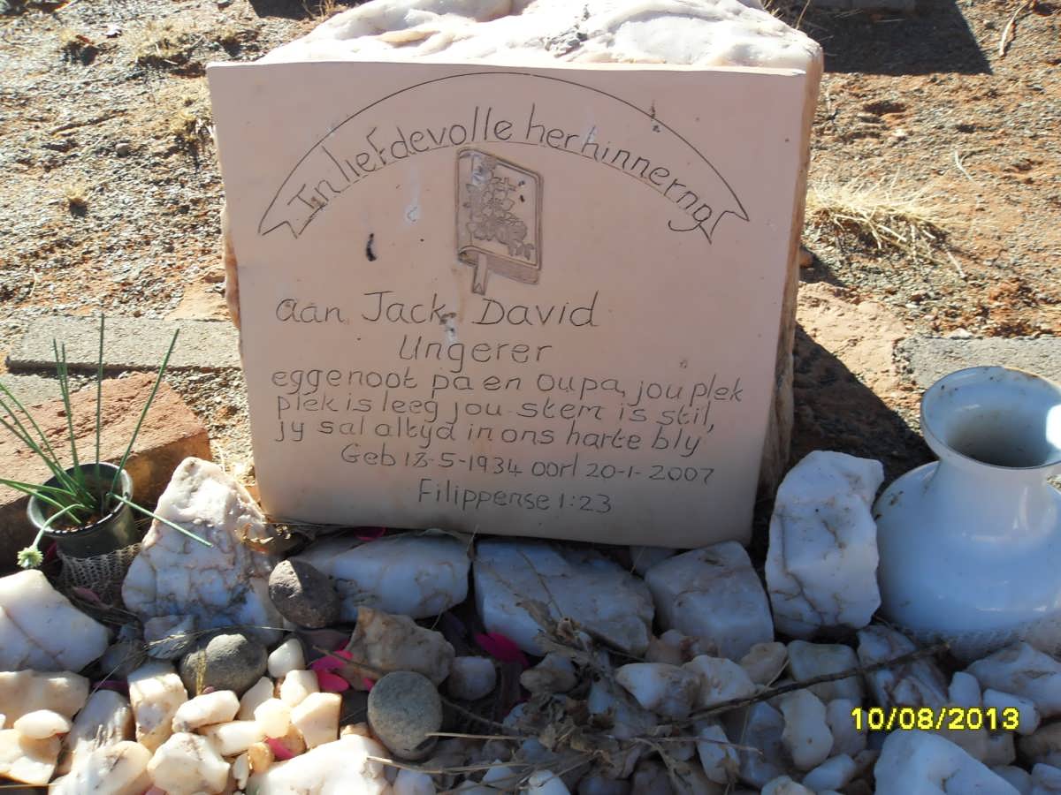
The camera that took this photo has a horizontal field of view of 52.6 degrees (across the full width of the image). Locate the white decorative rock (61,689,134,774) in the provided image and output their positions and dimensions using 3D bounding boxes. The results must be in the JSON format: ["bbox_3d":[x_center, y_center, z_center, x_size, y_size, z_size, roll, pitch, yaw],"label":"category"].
[{"bbox_3d":[-0.393,0.305,0.972,0.058,0.055,0.070,-1,34,0],"label":"white decorative rock"}]

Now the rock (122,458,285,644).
[{"bbox_3d":[-0.319,0.150,1.048,0.150,0.180,0.108,-1,34,0],"label":"rock"}]

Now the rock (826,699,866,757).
[{"bbox_3d":[0.268,0.284,0.924,0.043,0.044,0.040,-1,33,0],"label":"rock"}]

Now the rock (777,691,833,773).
[{"bbox_3d":[0.233,0.282,0.909,0.044,0.057,0.054,-1,33,0],"label":"rock"}]

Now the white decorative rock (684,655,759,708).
[{"bbox_3d":[0.170,0.254,0.958,0.066,0.041,0.047,0,38,0],"label":"white decorative rock"}]

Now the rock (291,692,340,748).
[{"bbox_3d":[-0.184,0.276,0.917,0.042,0.042,0.040,-1,33,0],"label":"rock"}]

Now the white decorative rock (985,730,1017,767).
[{"bbox_3d":[0.413,0.310,0.943,0.031,0.028,0.030,-1,34,0],"label":"white decorative rock"}]

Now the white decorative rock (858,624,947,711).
[{"bbox_3d":[0.336,0.244,0.970,0.083,0.054,0.070,0,38,0],"label":"white decorative rock"}]

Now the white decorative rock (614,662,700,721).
[{"bbox_3d":[0.117,0.273,0.992,0.078,0.043,0.047,-1,34,0],"label":"white decorative rock"}]

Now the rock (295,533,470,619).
[{"bbox_3d":[-0.155,0.186,1.113,0.182,0.072,0.087,-1,34,0],"label":"rock"}]

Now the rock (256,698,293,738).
[{"bbox_3d":[-0.216,0.271,0.904,0.031,0.028,0.031,0,38,0],"label":"rock"}]

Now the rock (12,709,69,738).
[{"bbox_3d":[-0.410,0.274,0.900,0.048,0.021,0.028,0,38,0],"label":"rock"}]

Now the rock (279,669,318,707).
[{"bbox_3d":[-0.205,0.260,0.951,0.034,0.033,0.033,-1,33,0],"label":"rock"}]

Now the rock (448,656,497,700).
[{"bbox_3d":[-0.053,0.255,0.974,0.044,0.037,0.039,-1,33,0],"label":"rock"}]

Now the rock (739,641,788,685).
[{"bbox_3d":[0.211,0.242,0.974,0.043,0.034,0.038,-9,39,-12],"label":"rock"}]

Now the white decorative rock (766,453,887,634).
[{"bbox_3d":[0.286,0.143,1.040,0.105,0.180,0.092,-1,34,0],"label":"white decorative rock"}]

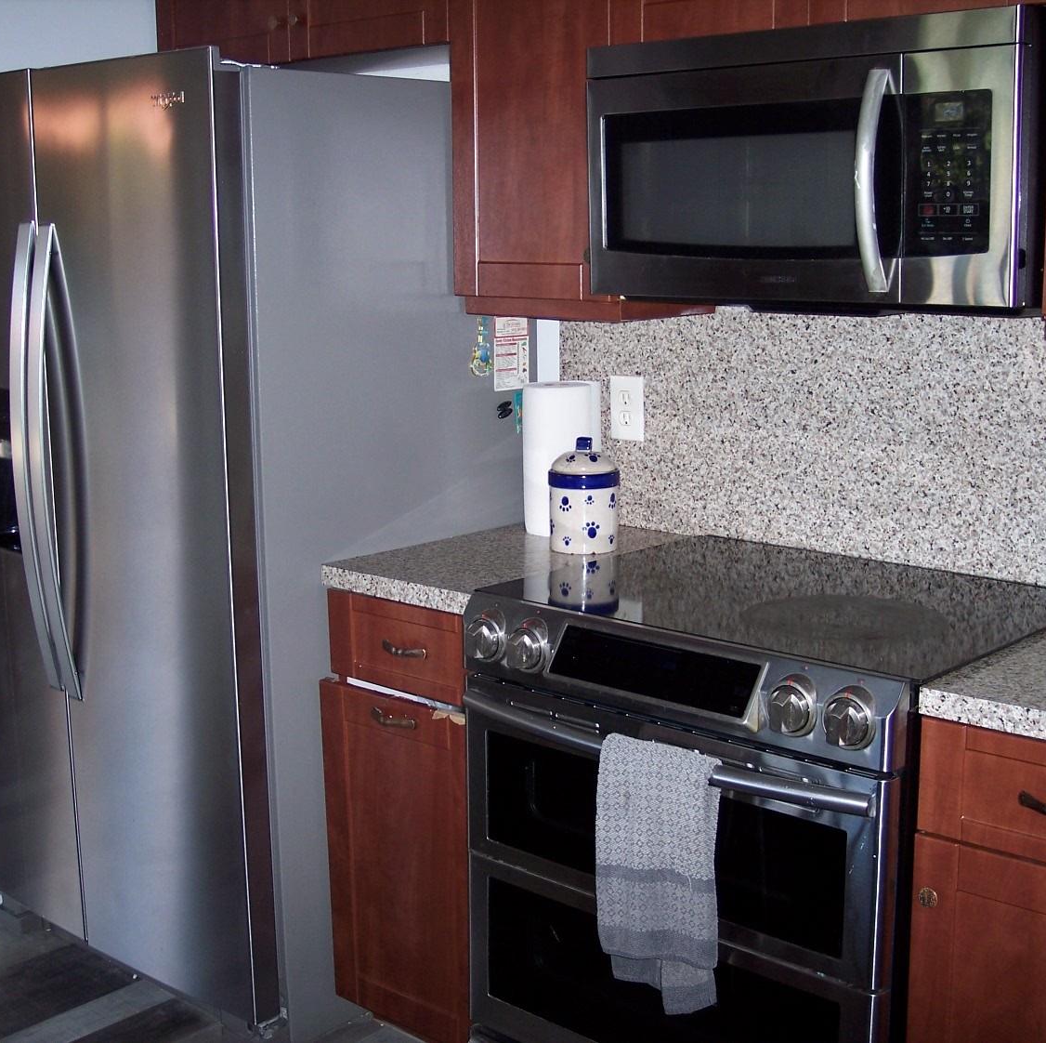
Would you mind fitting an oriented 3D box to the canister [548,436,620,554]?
[{"bbox_3d":[0.108,-0.051,2.787,0.127,0.200,0.127,-1,11,0],"label":"canister"}]

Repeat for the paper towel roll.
[{"bbox_3d":[0.071,-0.119,2.942,0.138,0.280,0.135,-1,11,0],"label":"paper towel roll"}]

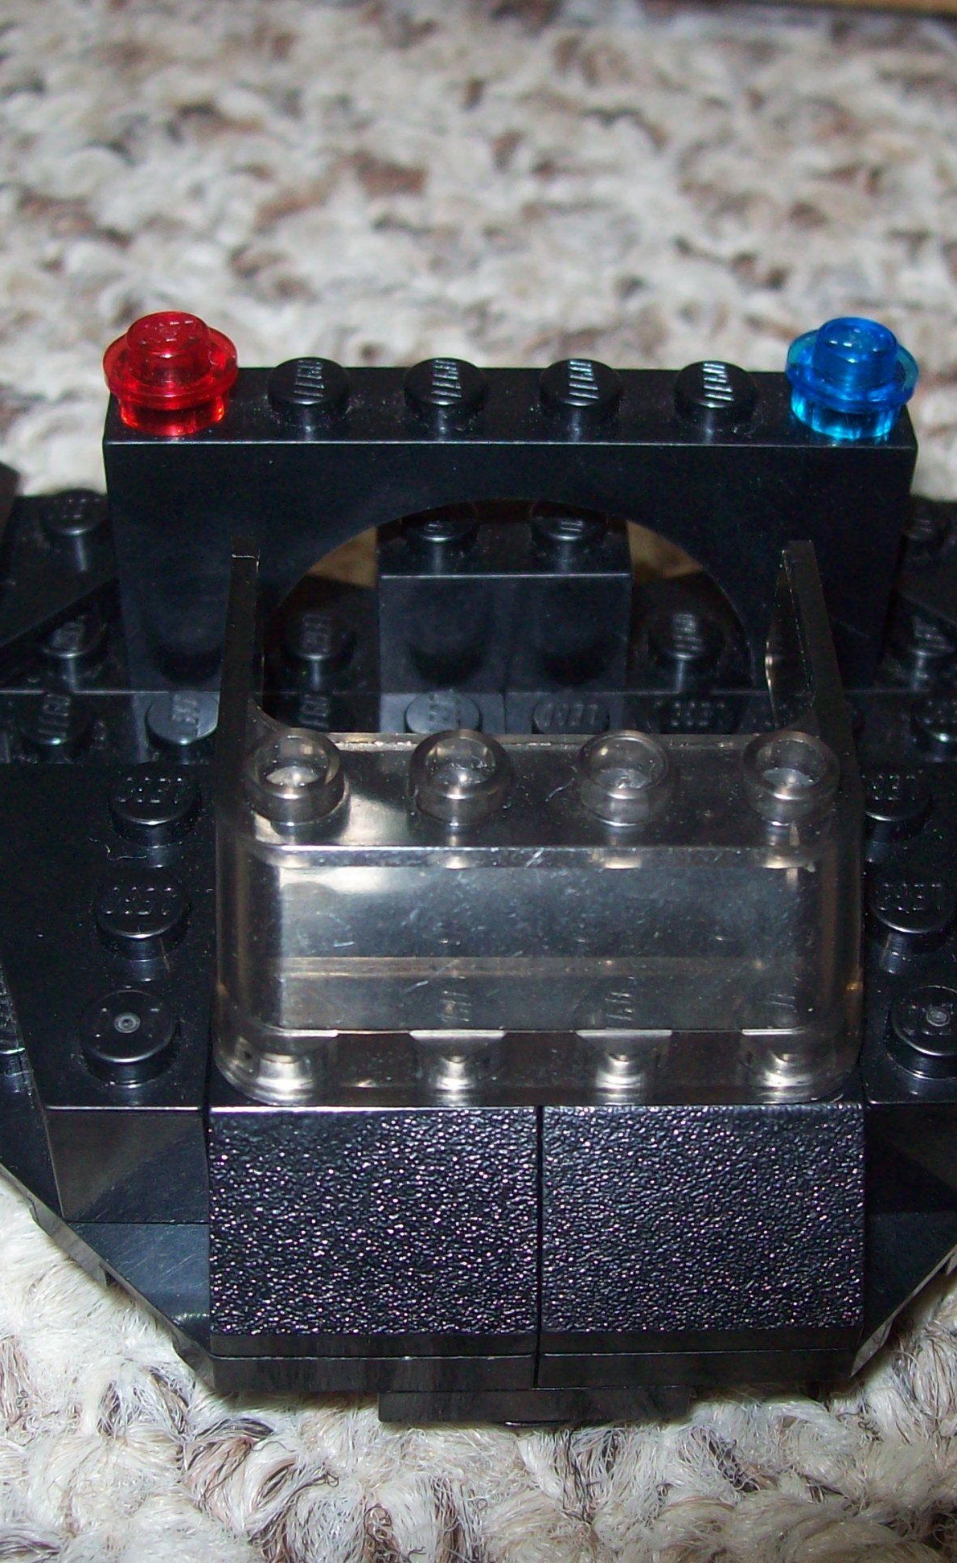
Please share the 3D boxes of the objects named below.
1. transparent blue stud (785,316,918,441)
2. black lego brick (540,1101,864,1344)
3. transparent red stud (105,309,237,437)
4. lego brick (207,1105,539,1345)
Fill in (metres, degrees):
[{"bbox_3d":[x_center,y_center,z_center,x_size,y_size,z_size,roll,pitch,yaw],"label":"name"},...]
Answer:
[{"bbox_3d":[0.022,-0.024,0.129,0.008,0.005,0.008,0,43,-2],"label":"transparent blue stud"},{"bbox_3d":[0.011,0.019,0.109,0.016,0.010,0.016,0,43,-2],"label":"black lego brick"},{"bbox_3d":[-0.018,-0.024,0.128,0.008,0.005,0.008,0,43,-2],"label":"transparent red stud"},{"bbox_3d":[-0.005,0.019,0.109,0.016,0.010,0.016,0,43,-2],"label":"lego brick"}]

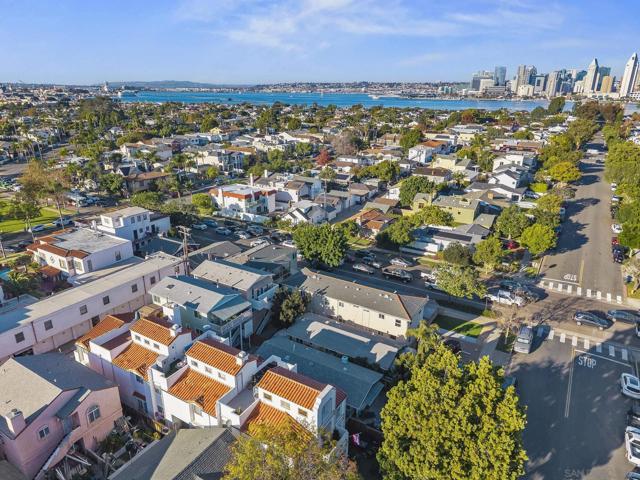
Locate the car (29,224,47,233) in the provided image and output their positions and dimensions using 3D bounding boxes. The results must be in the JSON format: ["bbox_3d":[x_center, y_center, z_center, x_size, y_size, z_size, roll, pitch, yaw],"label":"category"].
[{"bbox_3d":[-67.898,-2.711,106.636,1.800,1.450,4.500,11,22,29],"label":"car"}]

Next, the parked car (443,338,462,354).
[{"bbox_3d":[16.448,14.014,58.677,4.600,1.500,1.850,11,22,29],"label":"parked car"}]

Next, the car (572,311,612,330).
[{"bbox_3d":[40.982,12.120,66.696,4.700,1.480,1.830,11,22,29],"label":"car"}]

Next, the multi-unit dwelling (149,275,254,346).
[{"bbox_3d":[-16.992,10.026,64.919,15.600,6.600,8.300,11,22,29],"label":"multi-unit dwelling"}]

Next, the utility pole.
[{"bbox_3d":[-23.877,3.478,79.579,2.933,11.935,0.506,12,22,29],"label":"utility pole"}]

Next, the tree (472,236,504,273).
[{"bbox_3d":[31.713,2.987,82.807,5.600,6.887,5.600,0,19,0],"label":"tree"}]

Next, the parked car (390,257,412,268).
[{"bbox_3d":[15.837,4.161,87.294,4.500,1.450,1.800,10,21,26],"label":"parked car"}]

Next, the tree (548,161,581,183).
[{"bbox_3d":[87.663,-23.797,159.476,11.200,8.700,11.200,11,22,29],"label":"tree"}]

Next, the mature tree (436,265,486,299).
[{"bbox_3d":[24.707,7.990,75.096,8.597,7.282,8.597,12,22,29],"label":"mature tree"}]

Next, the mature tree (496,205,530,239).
[{"bbox_3d":[47.345,-4.160,108.739,8.496,8.799,8.496,12,22,29],"label":"mature tree"}]

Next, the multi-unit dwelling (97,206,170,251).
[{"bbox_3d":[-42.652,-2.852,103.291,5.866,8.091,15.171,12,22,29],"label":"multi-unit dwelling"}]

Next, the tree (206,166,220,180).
[{"bbox_3d":[-39.558,-24.497,164.129,4.300,4.655,4.300,0,19,0],"label":"tree"}]

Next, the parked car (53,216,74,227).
[{"bbox_3d":[-64.609,-4.637,111.974,1.900,1.650,4.700,11,22,29],"label":"parked car"}]

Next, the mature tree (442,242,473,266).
[{"bbox_3d":[26.665,2.818,85.460,5.200,5.350,5.200,6,20,17],"label":"mature tree"}]

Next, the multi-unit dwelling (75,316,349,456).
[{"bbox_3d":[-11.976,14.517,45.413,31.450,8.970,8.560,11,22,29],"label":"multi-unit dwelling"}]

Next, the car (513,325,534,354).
[{"bbox_3d":[29.823,14.528,64.717,1.920,1.760,4.850,12,22,29],"label":"car"}]

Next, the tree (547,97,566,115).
[{"bbox_3d":[291.662,-165.088,547.546,20.000,22.000,20.000,11,22,29],"label":"tree"}]

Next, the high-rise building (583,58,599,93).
[{"bbox_3d":[998.129,-589.841,1629.985,34.000,136.000,34.000,-15,24,-38],"label":"high-rise building"}]

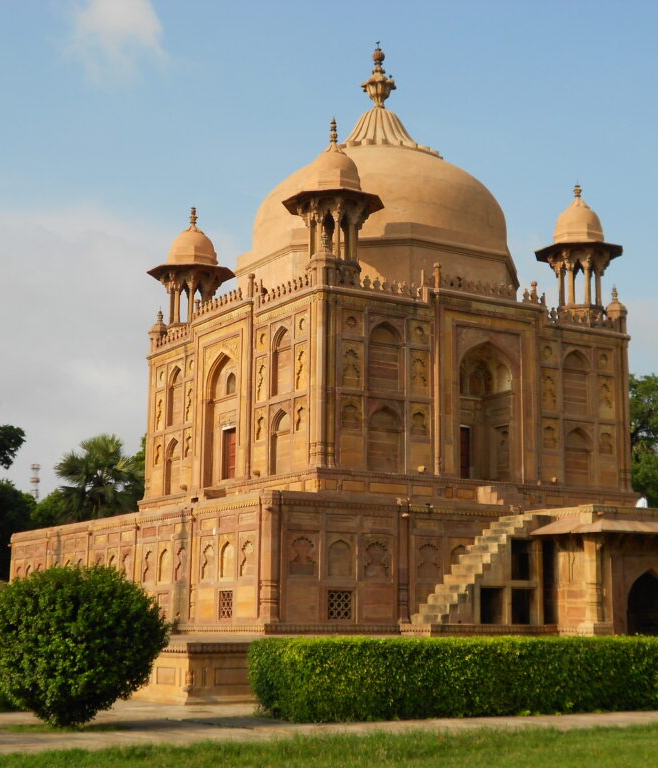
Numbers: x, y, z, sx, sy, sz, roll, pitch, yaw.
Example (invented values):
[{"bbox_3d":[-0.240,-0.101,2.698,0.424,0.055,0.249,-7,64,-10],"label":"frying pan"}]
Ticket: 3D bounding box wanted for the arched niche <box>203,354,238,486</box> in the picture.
[{"bbox_3d":[-3.499,1.212,43.803,0.520,4.580,2.450,7,-12,-31],"label":"arched niche"}]

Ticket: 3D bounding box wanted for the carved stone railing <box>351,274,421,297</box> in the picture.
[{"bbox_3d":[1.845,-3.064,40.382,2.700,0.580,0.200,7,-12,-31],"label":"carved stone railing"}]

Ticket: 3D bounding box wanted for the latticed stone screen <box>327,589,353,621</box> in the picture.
[{"bbox_3d":[0.282,5.585,32.124,0.744,0.731,0.100,7,-12,-31],"label":"latticed stone screen"}]

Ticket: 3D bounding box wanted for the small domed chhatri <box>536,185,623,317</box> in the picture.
[{"bbox_3d":[8.803,-4.629,44.754,3.031,4.938,3.031,7,-12,-31],"label":"small domed chhatri"}]

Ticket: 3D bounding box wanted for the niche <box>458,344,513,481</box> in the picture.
[{"bbox_3d":[4.700,0.996,42.182,2.280,4.600,1.620,7,-12,-31],"label":"niche"}]

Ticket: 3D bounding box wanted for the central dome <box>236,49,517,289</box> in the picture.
[{"bbox_3d":[1.858,-7.310,48.694,9.940,11.800,9.940,0,-11,0],"label":"central dome"}]

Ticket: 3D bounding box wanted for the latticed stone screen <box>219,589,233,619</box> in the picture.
[{"bbox_3d":[-2.732,5.940,34.218,0.120,0.770,0.790,7,-12,-31],"label":"latticed stone screen"}]

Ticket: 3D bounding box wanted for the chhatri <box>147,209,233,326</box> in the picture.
[{"bbox_3d":[-5.187,-4.205,48.101,3.031,5.081,3.031,7,-12,-31],"label":"chhatri"}]

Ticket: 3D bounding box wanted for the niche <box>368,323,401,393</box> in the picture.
[{"bbox_3d":[1.635,-0.792,38.543,1.238,2.212,0.280,7,-12,-31],"label":"niche"}]

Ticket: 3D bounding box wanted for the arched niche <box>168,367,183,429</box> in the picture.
[{"bbox_3d":[-5.349,0.481,45.717,0.280,2.219,1.250,7,-12,-31],"label":"arched niche"}]

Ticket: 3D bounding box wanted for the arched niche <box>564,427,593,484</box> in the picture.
[{"bbox_3d":[8.208,2.428,42.045,1.244,1.988,0.280,7,-12,-31],"label":"arched niche"}]

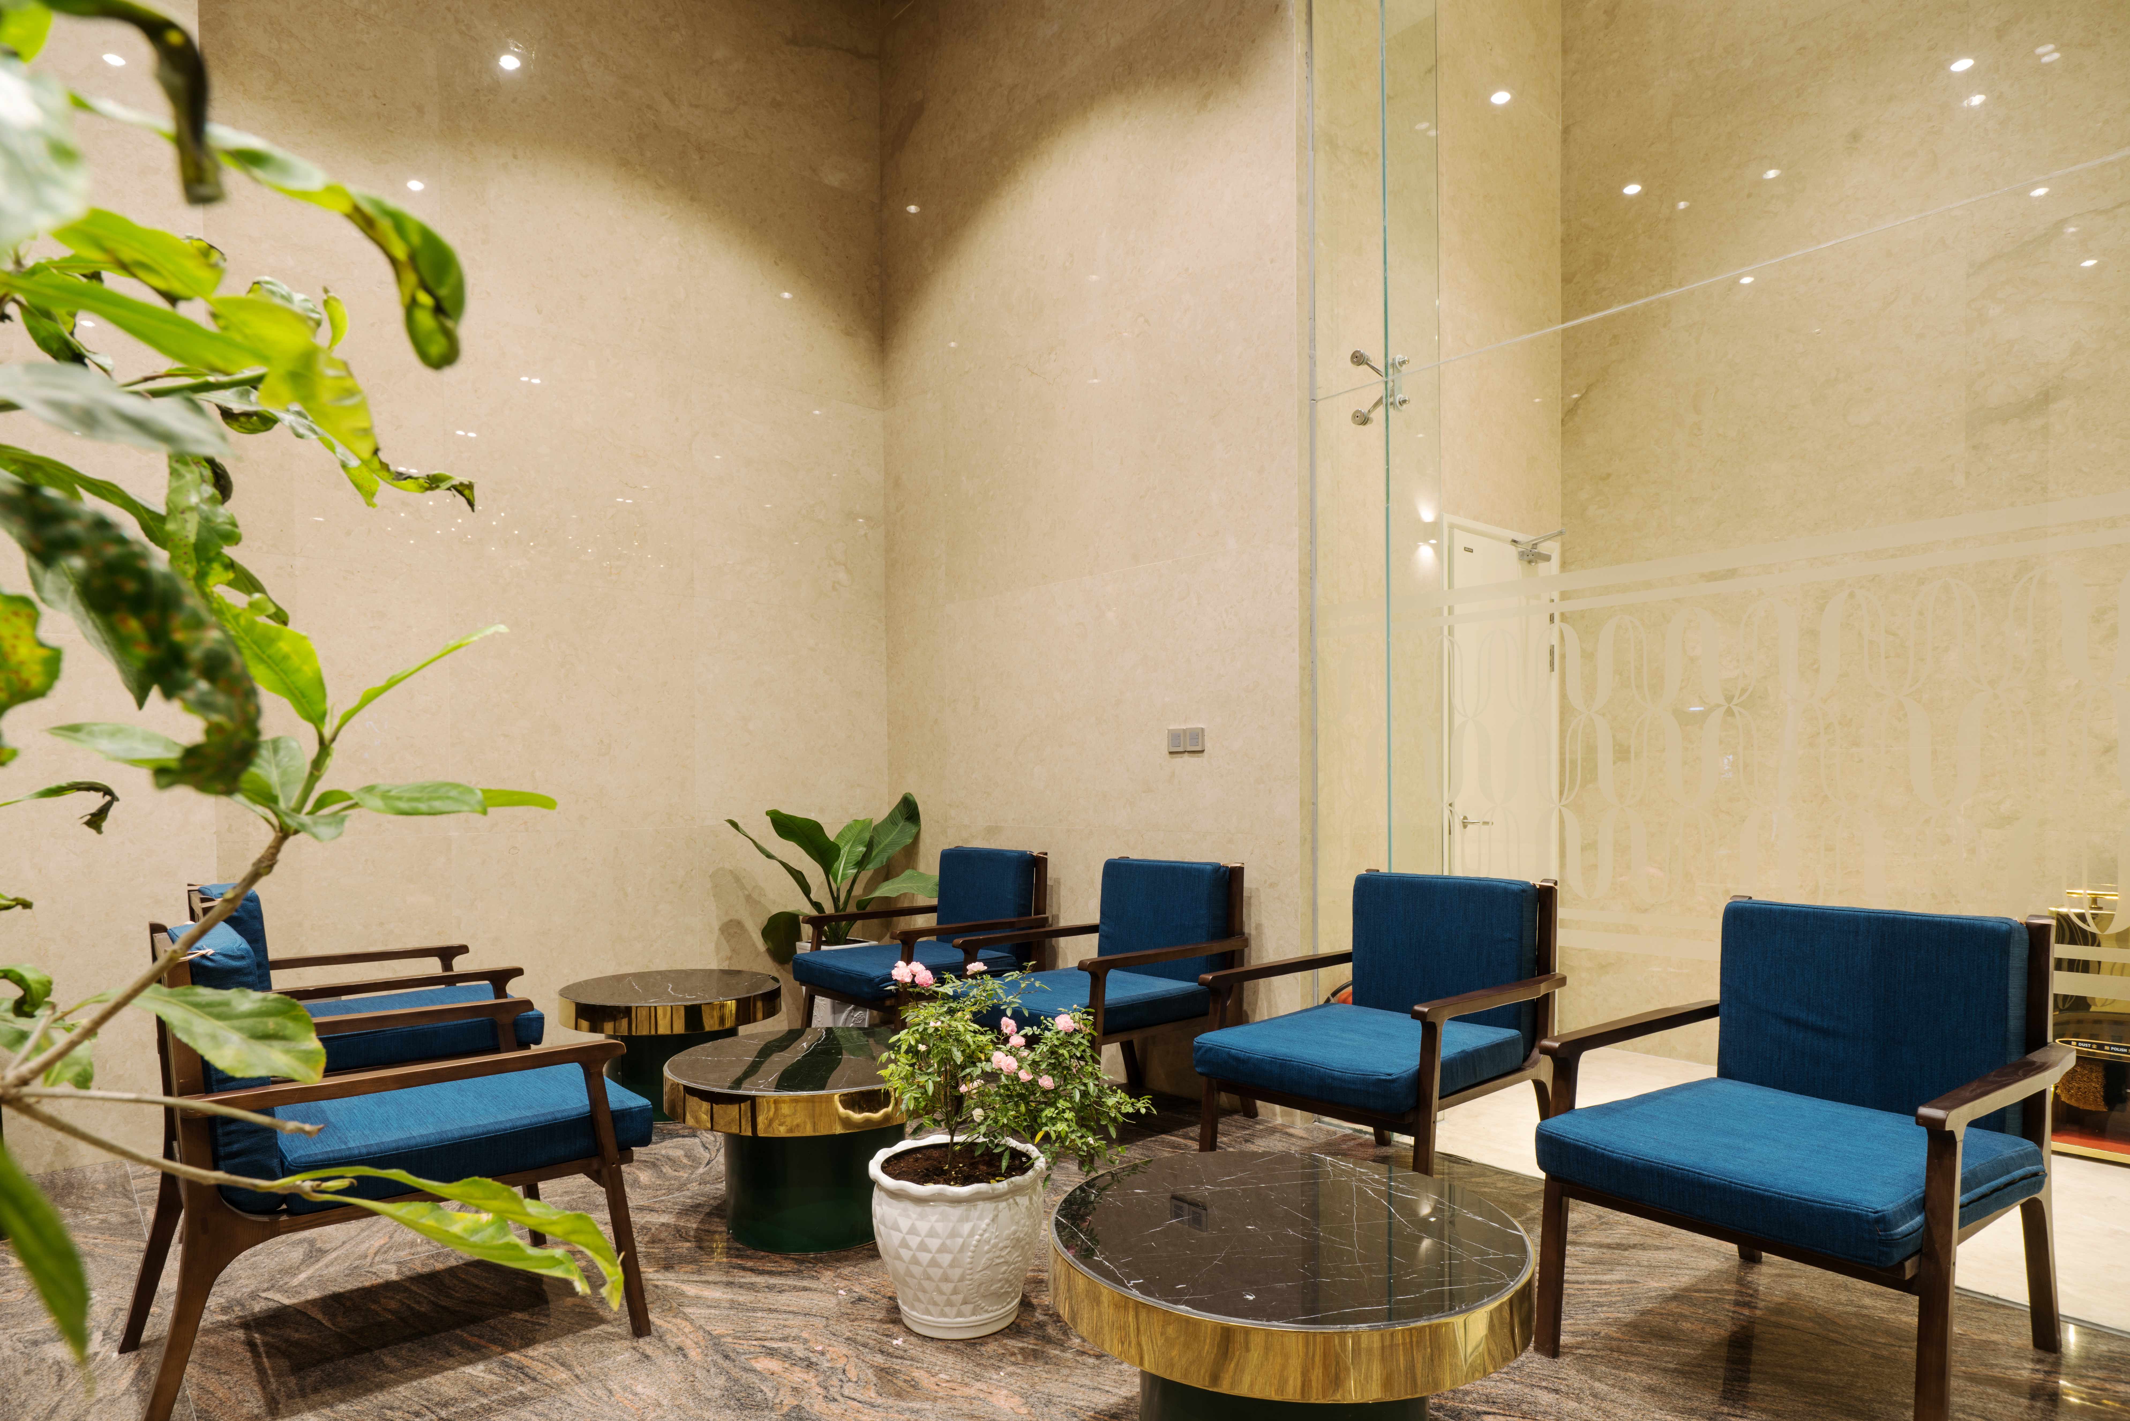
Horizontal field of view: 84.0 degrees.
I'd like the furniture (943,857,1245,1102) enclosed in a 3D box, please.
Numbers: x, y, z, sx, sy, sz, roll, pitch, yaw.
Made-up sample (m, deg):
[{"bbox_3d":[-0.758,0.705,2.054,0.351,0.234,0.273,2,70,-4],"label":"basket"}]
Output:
[{"bbox_3d":[0.141,0.920,3.836,0.804,0.825,0.664,2,-3,-41],"label":"furniture"}]

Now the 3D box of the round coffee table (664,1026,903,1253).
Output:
[{"bbox_3d":[-0.620,1.076,2.973,0.726,0.408,0.726,0,-3,0],"label":"round coffee table"}]

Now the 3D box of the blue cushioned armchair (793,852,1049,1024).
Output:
[{"bbox_3d":[-0.508,0.972,4.545,0.804,0.825,0.664,2,-3,-42],"label":"blue cushioned armchair"}]

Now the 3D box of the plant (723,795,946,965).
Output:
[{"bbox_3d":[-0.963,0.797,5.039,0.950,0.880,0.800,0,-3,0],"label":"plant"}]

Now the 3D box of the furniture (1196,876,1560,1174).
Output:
[{"bbox_3d":[0.853,0.866,3.090,0.804,0.825,0.664,2,-4,-43],"label":"furniture"}]

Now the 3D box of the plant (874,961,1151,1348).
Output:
[{"bbox_3d":[-0.119,0.886,2.446,0.575,0.711,0.460,0,-3,0],"label":"plant"}]

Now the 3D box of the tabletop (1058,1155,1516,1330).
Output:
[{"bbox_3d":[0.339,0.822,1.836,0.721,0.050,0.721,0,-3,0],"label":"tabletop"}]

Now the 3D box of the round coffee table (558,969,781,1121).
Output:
[{"bbox_3d":[-1.347,1.154,4.075,0.726,0.408,0.726,0,-3,0],"label":"round coffee table"}]

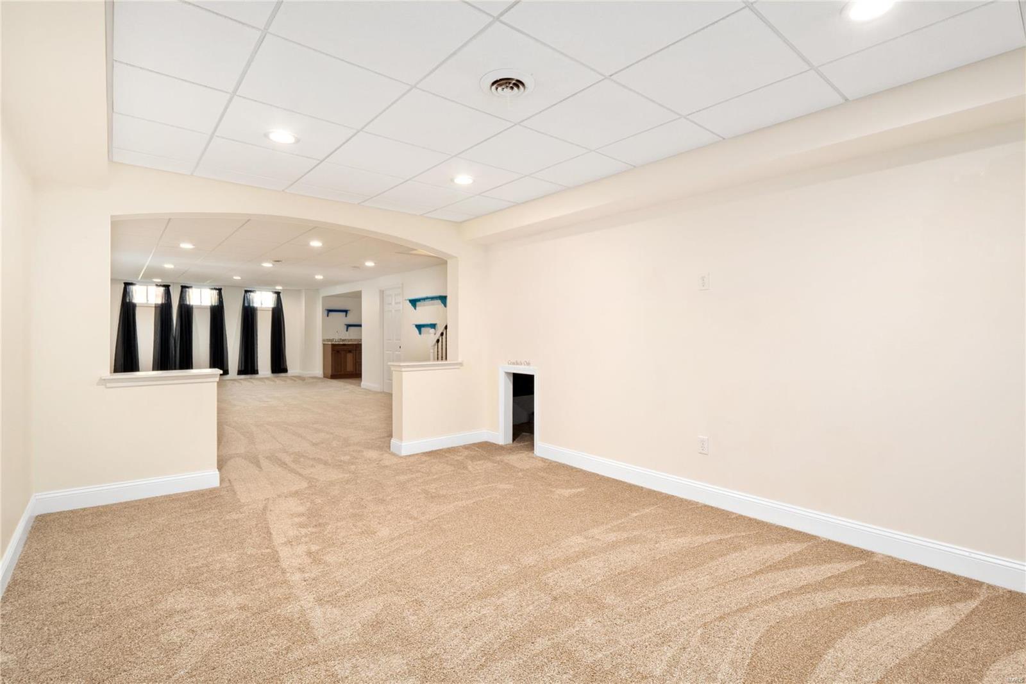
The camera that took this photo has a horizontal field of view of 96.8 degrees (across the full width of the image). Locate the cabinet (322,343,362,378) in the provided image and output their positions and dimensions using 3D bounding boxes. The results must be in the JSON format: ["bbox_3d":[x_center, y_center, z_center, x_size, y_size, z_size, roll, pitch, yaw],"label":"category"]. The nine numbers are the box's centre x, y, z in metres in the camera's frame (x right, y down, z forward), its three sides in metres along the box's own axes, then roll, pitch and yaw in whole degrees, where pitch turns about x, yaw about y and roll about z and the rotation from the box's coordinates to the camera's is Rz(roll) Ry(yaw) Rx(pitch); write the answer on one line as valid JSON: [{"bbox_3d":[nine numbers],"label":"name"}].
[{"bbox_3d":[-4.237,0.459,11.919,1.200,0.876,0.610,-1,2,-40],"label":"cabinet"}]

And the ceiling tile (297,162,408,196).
[{"bbox_3d":[-1.197,-1.214,3.434,0.600,0.020,0.600,-1,2,-40],"label":"ceiling tile"}]

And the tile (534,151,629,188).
[{"bbox_3d":[0.461,-1.224,3.256,0.447,0.020,0.604,-2,3,-40],"label":"tile"}]

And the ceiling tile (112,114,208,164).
[{"bbox_3d":[-2.082,-1.194,2.712,0.434,0.020,0.604,-2,3,-40],"label":"ceiling tile"}]

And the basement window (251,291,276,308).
[{"bbox_3d":[-6.398,-1.083,11.643,0.680,0.440,0.100,-1,2,-40],"label":"basement window"}]

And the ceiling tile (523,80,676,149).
[{"bbox_3d":[0.450,-1.192,2.442,0.606,0.020,0.604,-2,3,-40],"label":"ceiling tile"}]

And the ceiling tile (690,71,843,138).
[{"bbox_3d":[1.256,-1.190,2.319,0.447,0.020,0.604,-2,3,-40],"label":"ceiling tile"}]

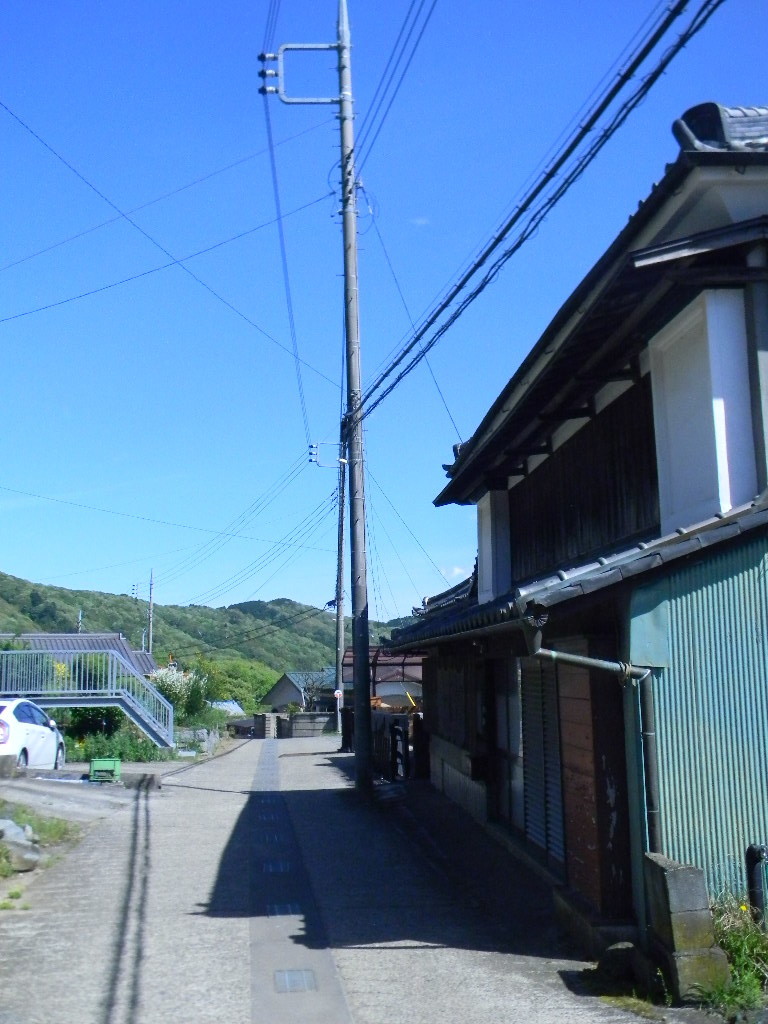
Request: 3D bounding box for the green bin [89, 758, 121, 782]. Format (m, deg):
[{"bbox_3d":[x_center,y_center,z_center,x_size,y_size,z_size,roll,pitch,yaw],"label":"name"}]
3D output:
[{"bbox_3d":[-4.734,4.399,18.100,0.460,0.350,0.380,0,-9,-6],"label":"green bin"}]

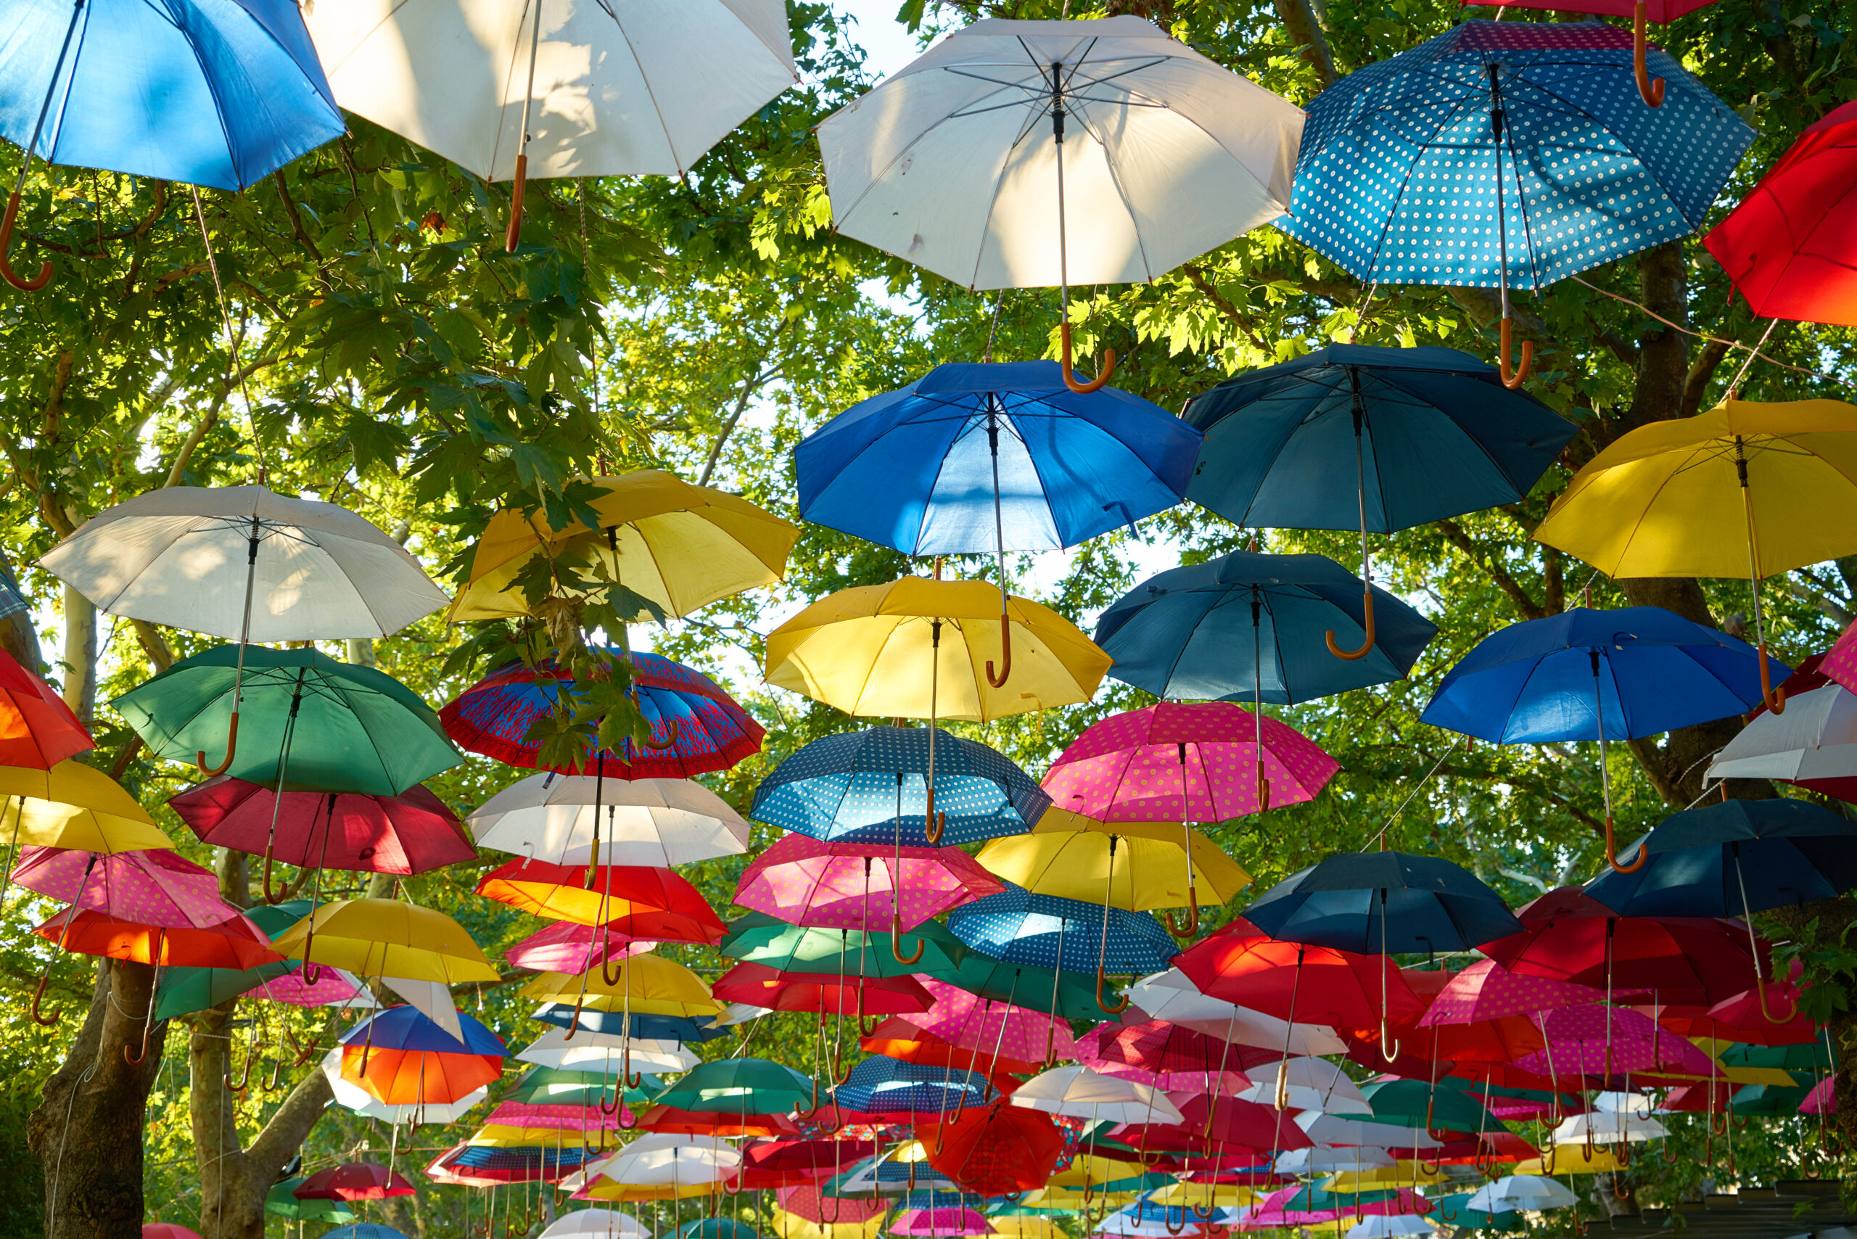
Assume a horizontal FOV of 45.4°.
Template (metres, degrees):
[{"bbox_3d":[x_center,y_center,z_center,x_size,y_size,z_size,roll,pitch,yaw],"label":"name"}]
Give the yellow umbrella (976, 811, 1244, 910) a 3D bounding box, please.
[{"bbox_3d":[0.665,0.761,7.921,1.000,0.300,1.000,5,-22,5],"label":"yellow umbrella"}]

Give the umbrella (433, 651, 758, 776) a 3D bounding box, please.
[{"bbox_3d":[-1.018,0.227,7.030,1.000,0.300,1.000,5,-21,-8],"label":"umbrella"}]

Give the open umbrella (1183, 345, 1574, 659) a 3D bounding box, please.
[{"bbox_3d":[1.043,-0.289,5.326,1.020,0.805,1.020,-3,-21,11],"label":"open umbrella"}]

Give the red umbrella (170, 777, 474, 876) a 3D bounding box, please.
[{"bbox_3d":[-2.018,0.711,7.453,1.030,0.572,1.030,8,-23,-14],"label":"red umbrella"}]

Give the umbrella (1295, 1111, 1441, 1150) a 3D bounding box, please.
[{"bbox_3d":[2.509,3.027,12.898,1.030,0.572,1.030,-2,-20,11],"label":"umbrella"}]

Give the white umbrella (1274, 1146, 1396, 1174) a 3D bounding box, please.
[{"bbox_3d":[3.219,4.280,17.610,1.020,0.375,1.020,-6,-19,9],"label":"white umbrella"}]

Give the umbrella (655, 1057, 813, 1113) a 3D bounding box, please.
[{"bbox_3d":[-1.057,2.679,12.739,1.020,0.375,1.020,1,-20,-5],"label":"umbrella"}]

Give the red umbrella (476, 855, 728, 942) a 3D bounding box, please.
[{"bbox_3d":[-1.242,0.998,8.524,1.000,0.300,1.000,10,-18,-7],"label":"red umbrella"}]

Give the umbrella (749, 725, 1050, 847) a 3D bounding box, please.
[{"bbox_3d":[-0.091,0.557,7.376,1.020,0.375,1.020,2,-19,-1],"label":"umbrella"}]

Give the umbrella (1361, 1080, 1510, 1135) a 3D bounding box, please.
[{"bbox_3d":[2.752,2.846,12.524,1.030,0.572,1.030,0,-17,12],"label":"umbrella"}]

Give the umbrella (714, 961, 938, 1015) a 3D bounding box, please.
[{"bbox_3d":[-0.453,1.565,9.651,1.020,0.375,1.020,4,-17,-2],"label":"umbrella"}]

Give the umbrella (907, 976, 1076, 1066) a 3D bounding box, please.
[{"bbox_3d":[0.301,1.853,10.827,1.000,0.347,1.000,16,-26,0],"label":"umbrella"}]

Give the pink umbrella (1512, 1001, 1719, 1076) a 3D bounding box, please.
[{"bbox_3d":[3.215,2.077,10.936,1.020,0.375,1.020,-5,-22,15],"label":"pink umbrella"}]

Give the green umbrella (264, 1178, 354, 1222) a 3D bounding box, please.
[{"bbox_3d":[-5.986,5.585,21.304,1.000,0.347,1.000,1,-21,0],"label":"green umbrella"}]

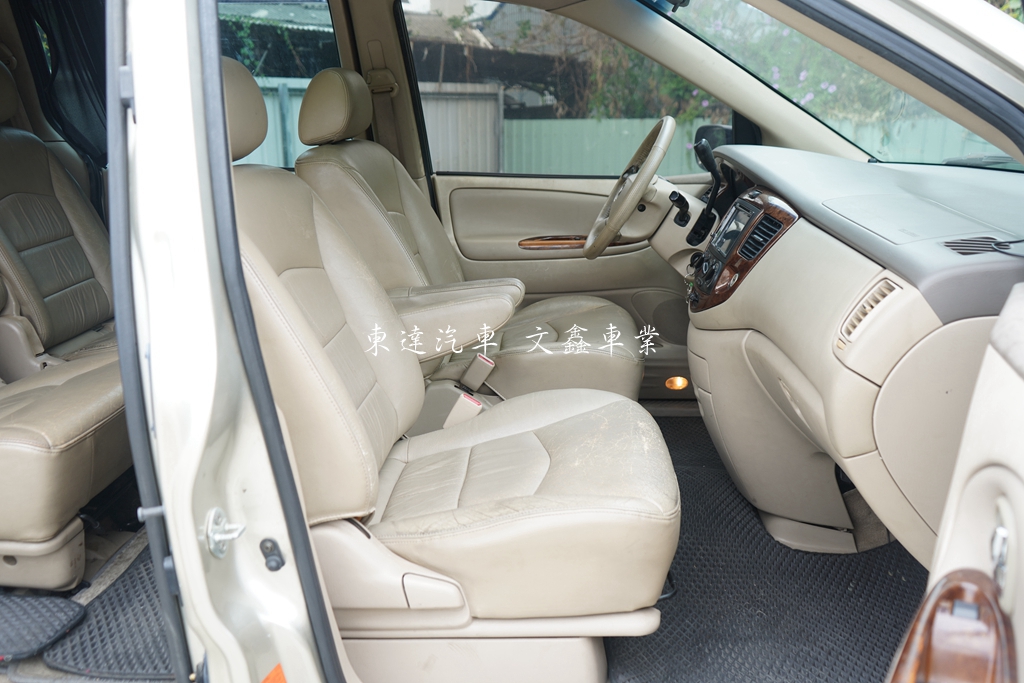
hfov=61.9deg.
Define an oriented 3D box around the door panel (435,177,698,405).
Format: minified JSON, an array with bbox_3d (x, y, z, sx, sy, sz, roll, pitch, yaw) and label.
[{"bbox_3d":[0.218,-0.159,2.512,0.880,0.660,0.120,1,16,4],"label":"door panel"}]

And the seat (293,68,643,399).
[{"bbox_3d":[-0.086,-0.237,2.137,0.820,0.855,0.550,1,16,4],"label":"seat"}]

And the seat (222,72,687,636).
[{"bbox_3d":[-0.129,-0.033,1.458,0.810,0.870,0.540,1,16,4],"label":"seat"}]

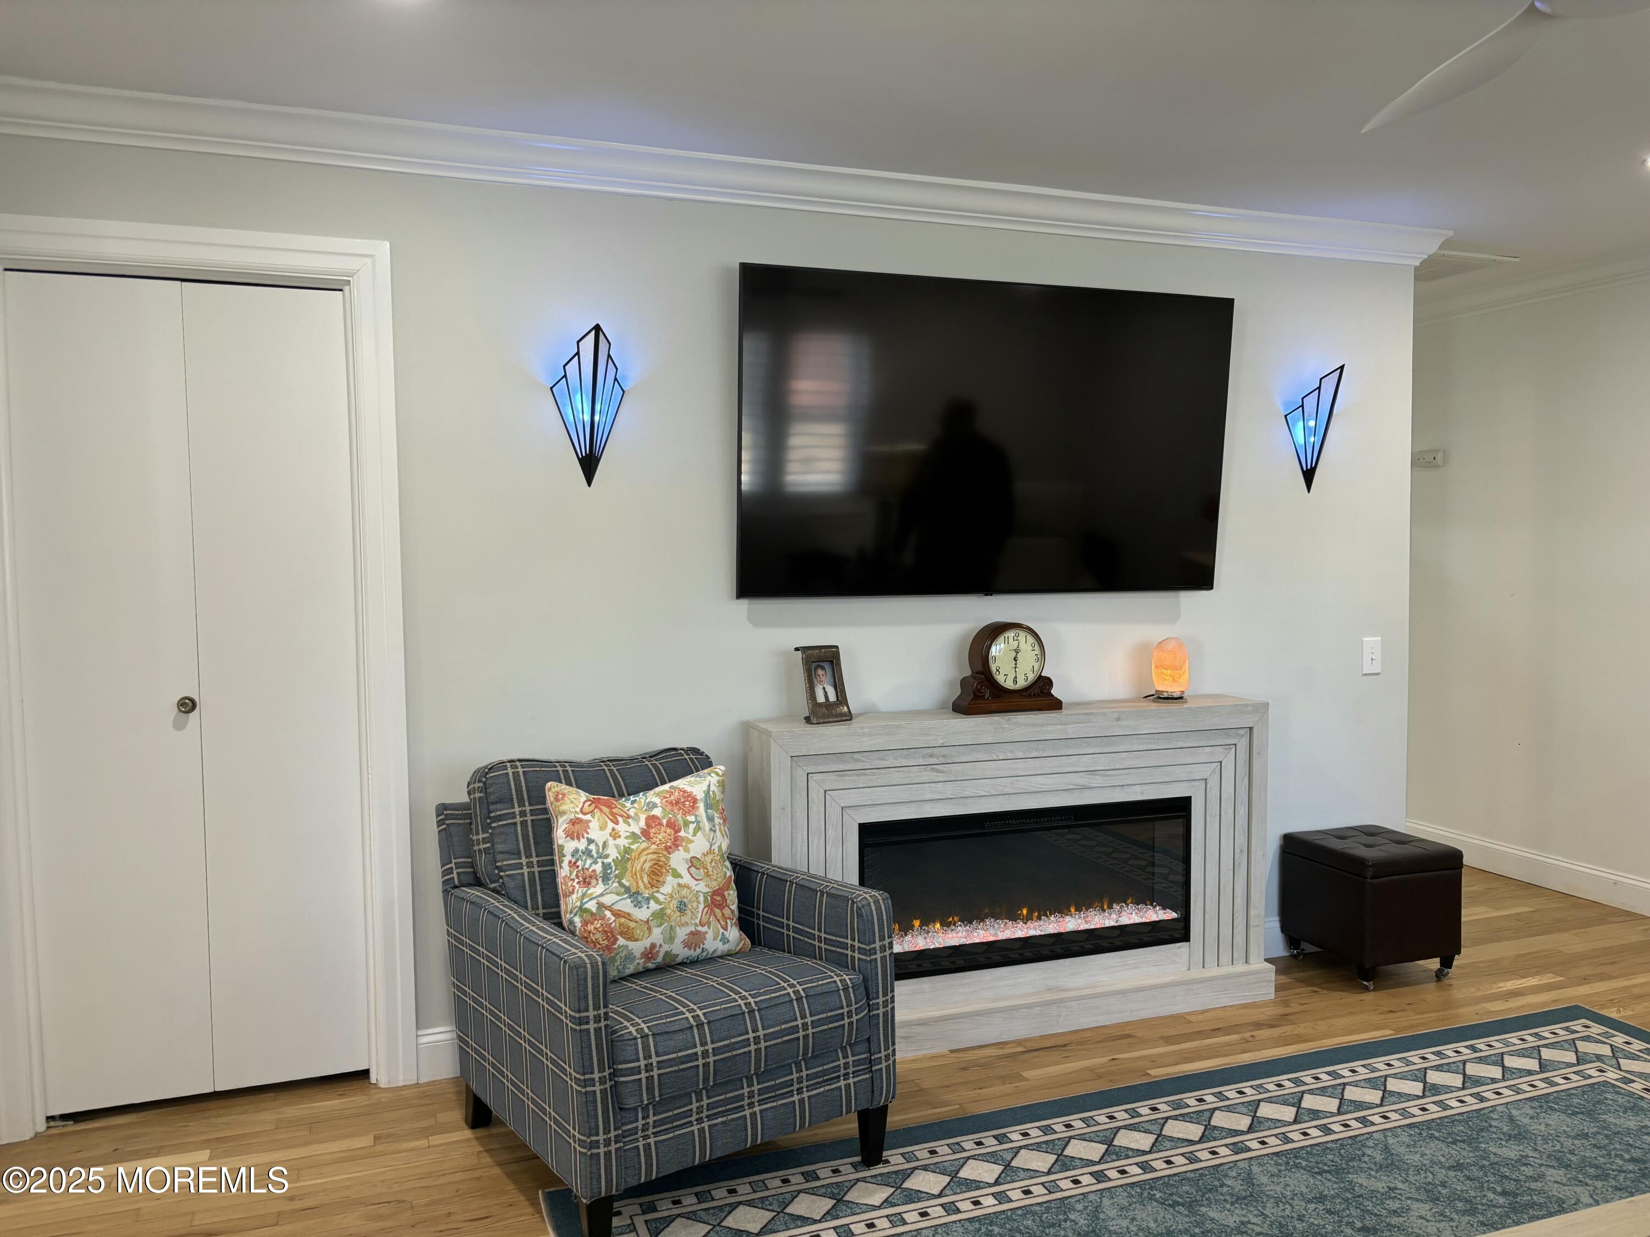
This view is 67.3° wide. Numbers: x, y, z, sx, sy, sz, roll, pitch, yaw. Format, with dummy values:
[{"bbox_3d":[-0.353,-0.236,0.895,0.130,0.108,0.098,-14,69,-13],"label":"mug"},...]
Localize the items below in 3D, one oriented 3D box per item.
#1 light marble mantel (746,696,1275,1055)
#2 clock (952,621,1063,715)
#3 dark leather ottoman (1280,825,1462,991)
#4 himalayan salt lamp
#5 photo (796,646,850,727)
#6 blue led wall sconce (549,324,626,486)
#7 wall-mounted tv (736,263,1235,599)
[{"bbox_3d":[0.581,0.726,3.642,1.590,0.900,0.290,-1,3,-20],"label":"light marble mantel"},{"bbox_3d":[0.543,0.141,3.670,0.310,0.266,0.100,-1,3,-20],"label":"clock"},{"bbox_3d":[1.775,0.937,4.035,0.372,0.420,0.380,-1,3,-20],"label":"dark leather ottoman"},{"bbox_3d":[1.082,0.161,3.881,0.100,0.196,0.100,0,3,0],"label":"himalayan salt lamp"},{"bbox_3d":[-0.006,0.186,3.495,0.125,0.205,0.105,-2,3,-30],"label":"photo"},{"bbox_3d":[-0.605,-0.552,3.244,0.197,0.400,0.158,-1,3,-20],"label":"blue led wall sconce"},{"bbox_3d":[0.499,-0.520,3.630,1.560,0.892,0.060,-1,8,-20],"label":"wall-mounted tv"}]

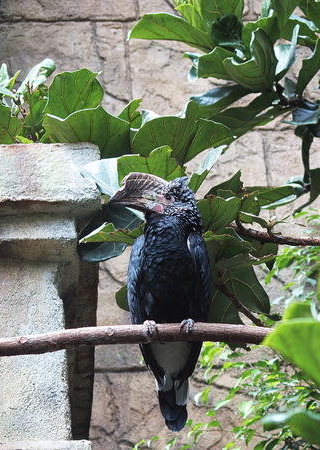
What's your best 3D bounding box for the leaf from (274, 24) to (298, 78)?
[{"bbox_3d":[0.301,-0.410,5.100,0.048,0.138,0.080,20,-7,2],"label":"leaf"}]

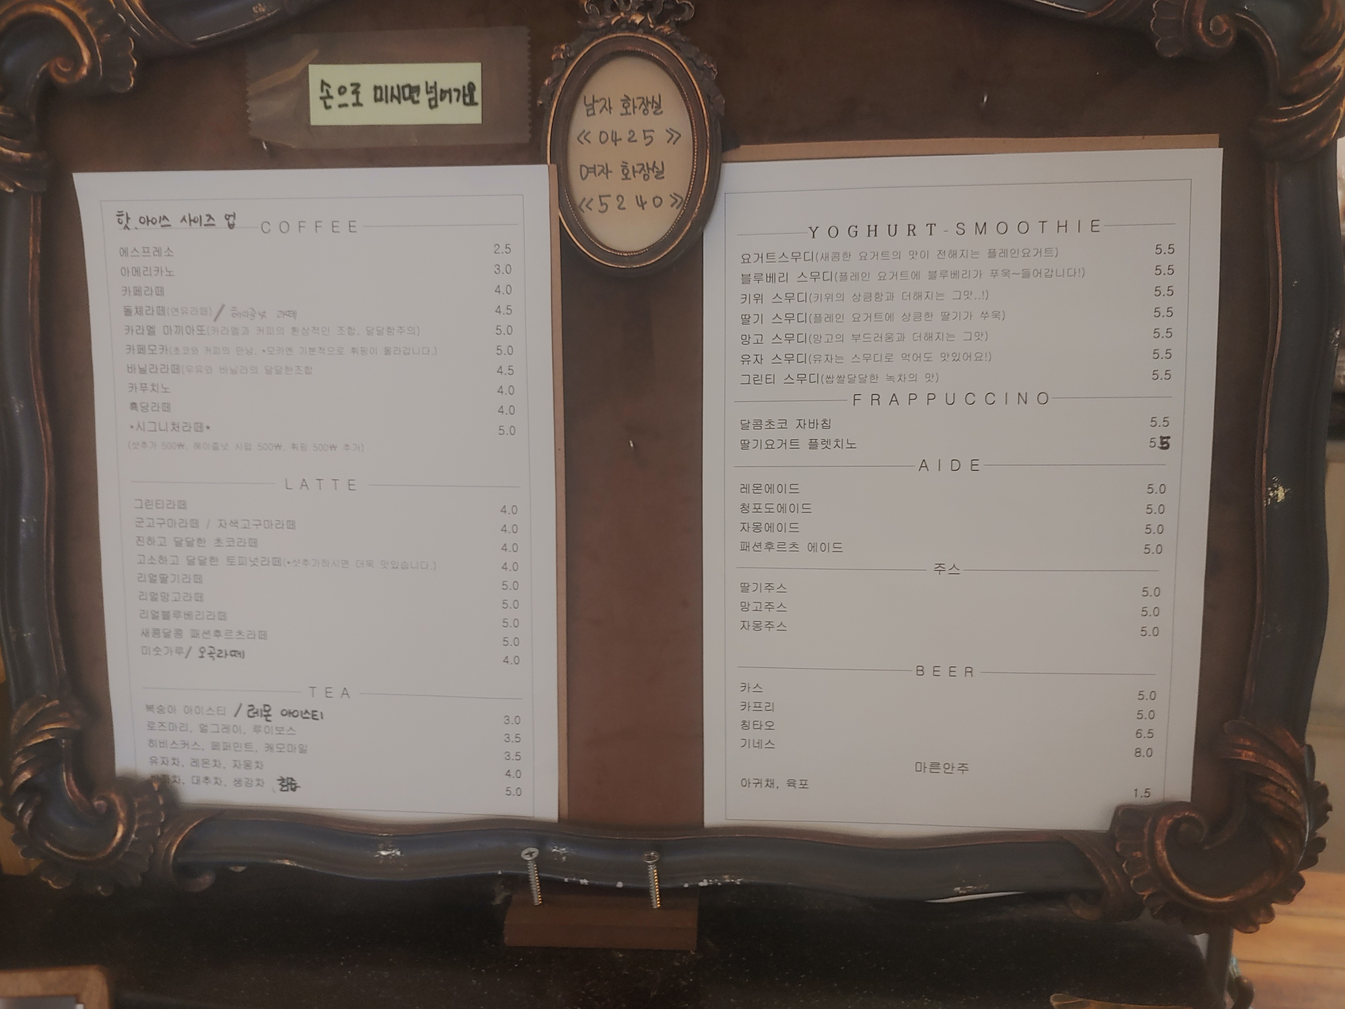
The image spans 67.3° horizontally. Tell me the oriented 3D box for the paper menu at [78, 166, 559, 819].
[{"bbox_3d":[-0.157,0.003,0.452,0.210,0.297,0.004,0,6,5],"label":"paper menu"}]

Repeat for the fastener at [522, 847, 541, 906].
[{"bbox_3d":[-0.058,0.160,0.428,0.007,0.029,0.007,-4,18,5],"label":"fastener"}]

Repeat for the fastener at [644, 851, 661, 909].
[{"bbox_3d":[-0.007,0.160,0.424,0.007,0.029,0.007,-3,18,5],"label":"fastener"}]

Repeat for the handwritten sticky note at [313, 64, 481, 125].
[{"bbox_3d":[-0.120,-0.177,0.435,0.076,0.025,0.002,1,6,5],"label":"handwritten sticky note"}]

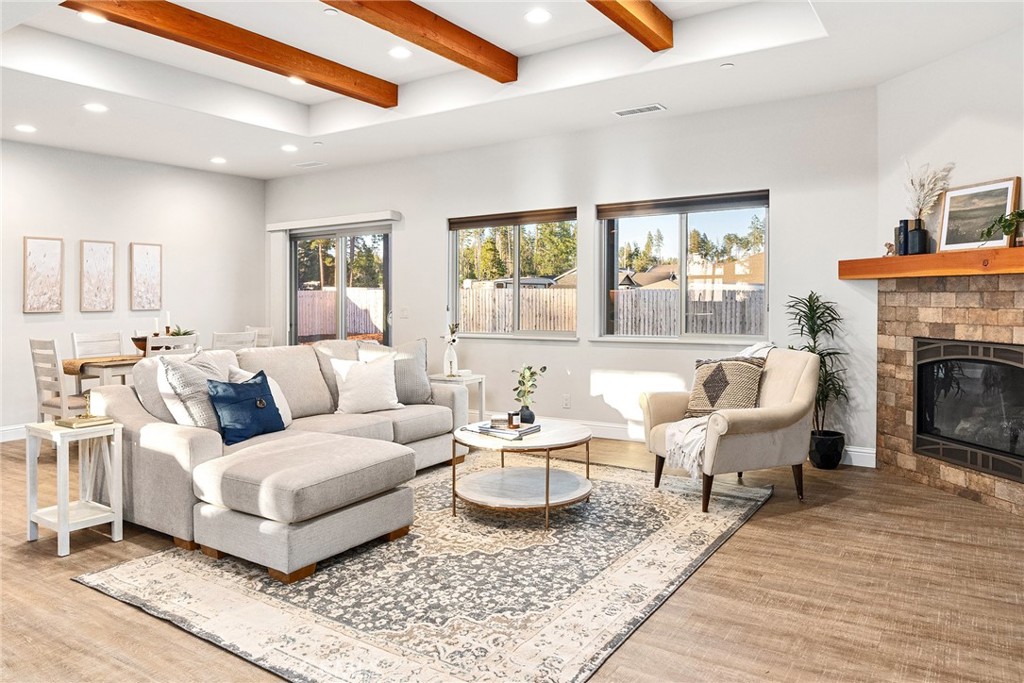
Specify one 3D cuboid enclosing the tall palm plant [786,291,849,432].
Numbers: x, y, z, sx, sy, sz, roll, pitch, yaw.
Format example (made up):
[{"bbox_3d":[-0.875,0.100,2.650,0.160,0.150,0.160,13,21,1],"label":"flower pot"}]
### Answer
[{"bbox_3d":[2.275,0.140,5.050,0.430,1.040,0.420,2,3,32],"label":"tall palm plant"}]

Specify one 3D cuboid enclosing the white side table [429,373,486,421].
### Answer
[{"bbox_3d":[-0.502,0.598,5.893,0.420,0.595,0.340,2,3,32],"label":"white side table"}]

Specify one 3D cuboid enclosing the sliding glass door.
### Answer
[{"bbox_3d":[-2.001,-0.258,7.760,1.620,2.040,0.110,1,3,33],"label":"sliding glass door"}]

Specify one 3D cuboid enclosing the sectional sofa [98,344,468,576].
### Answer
[{"bbox_3d":[-1.085,0.519,4.398,1.780,0.964,2.294,2,5,33],"label":"sectional sofa"}]

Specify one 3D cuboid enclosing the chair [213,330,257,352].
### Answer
[{"bbox_3d":[-2.639,0.394,6.146,0.560,0.975,0.470,1,3,33],"label":"chair"}]

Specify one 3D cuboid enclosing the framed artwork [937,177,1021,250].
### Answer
[{"bbox_3d":[2.740,-0.725,4.025,0.041,0.401,0.488,5,3,-12],"label":"framed artwork"}]

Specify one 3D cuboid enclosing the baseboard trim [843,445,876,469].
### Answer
[{"bbox_3d":[2.532,0.842,4.980,0.222,0.150,0.018,2,5,33],"label":"baseboard trim"}]

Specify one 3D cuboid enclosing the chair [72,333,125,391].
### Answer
[{"bbox_3d":[-3.566,0.402,6.113,0.540,0.970,0.450,2,3,32],"label":"chair"}]

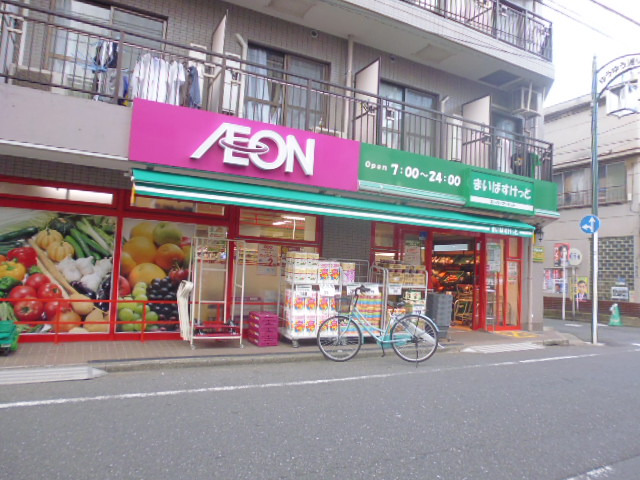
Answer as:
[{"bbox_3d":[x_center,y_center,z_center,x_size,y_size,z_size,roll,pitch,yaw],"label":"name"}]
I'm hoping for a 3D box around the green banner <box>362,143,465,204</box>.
[{"bbox_3d":[1.719,-1.168,8.056,2.350,0.750,0.110,5,-5,-26],"label":"green banner"}]

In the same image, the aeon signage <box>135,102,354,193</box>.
[{"bbox_3d":[-0.966,-1.343,6.716,3.490,0.845,0.160,5,-5,-26],"label":"aeon signage"}]

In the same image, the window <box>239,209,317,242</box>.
[{"bbox_3d":[-0.707,-0.245,7.767,1.420,0.460,0.080,5,-5,-26],"label":"window"}]

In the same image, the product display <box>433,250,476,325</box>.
[{"bbox_3d":[3.769,1.234,11.839,0.750,1.850,1.750,5,-5,-26],"label":"product display"}]

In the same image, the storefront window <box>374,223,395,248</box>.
[{"bbox_3d":[1.274,-0.089,8.722,0.450,0.460,0.070,5,-5,-26],"label":"storefront window"}]

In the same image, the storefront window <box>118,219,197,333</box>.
[{"bbox_3d":[-2.494,0.563,6.850,1.160,1.730,0.080,5,-5,-26],"label":"storefront window"}]

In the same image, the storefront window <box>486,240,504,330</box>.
[{"bbox_3d":[3.930,0.990,9.950,0.540,2.000,0.080,5,-5,-26],"label":"storefront window"}]

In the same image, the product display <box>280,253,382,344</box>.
[{"bbox_3d":[0.192,0.974,7.363,1.640,1.450,0.620,5,-5,-26],"label":"product display"}]

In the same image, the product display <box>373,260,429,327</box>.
[{"bbox_3d":[1.377,1.086,7.911,0.920,1.410,0.600,5,-5,-26],"label":"product display"}]

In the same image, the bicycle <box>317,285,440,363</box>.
[{"bbox_3d":[0.851,1.208,6.340,1.730,1.060,0.550,2,-5,0],"label":"bicycle"}]

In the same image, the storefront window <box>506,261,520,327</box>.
[{"bbox_3d":[4.416,1.233,10.172,0.400,1.490,0.080,5,-5,-26],"label":"storefront window"}]

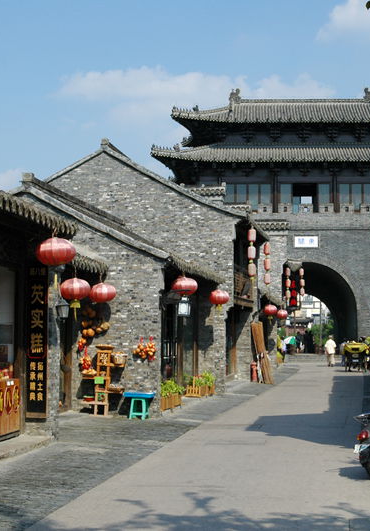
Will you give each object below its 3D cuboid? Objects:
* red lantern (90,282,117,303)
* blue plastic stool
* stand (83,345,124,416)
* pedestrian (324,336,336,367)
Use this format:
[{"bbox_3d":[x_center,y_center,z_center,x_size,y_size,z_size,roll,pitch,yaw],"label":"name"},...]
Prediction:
[{"bbox_3d":[-1.504,0.502,17.200,0.510,0.375,0.510,0,-5,0],"label":"red lantern"},{"bbox_3d":[-0.867,2.647,17.750,0.580,0.530,0.450,-1,-5,10],"label":"blue plastic stool"},{"bbox_3d":[-1.570,2.215,17.950,0.750,1.380,0.450,-1,-5,10],"label":"stand"},{"bbox_3d":[7.520,4.434,48.500,0.550,1.680,0.350,-1,-5,10],"label":"pedestrian"}]

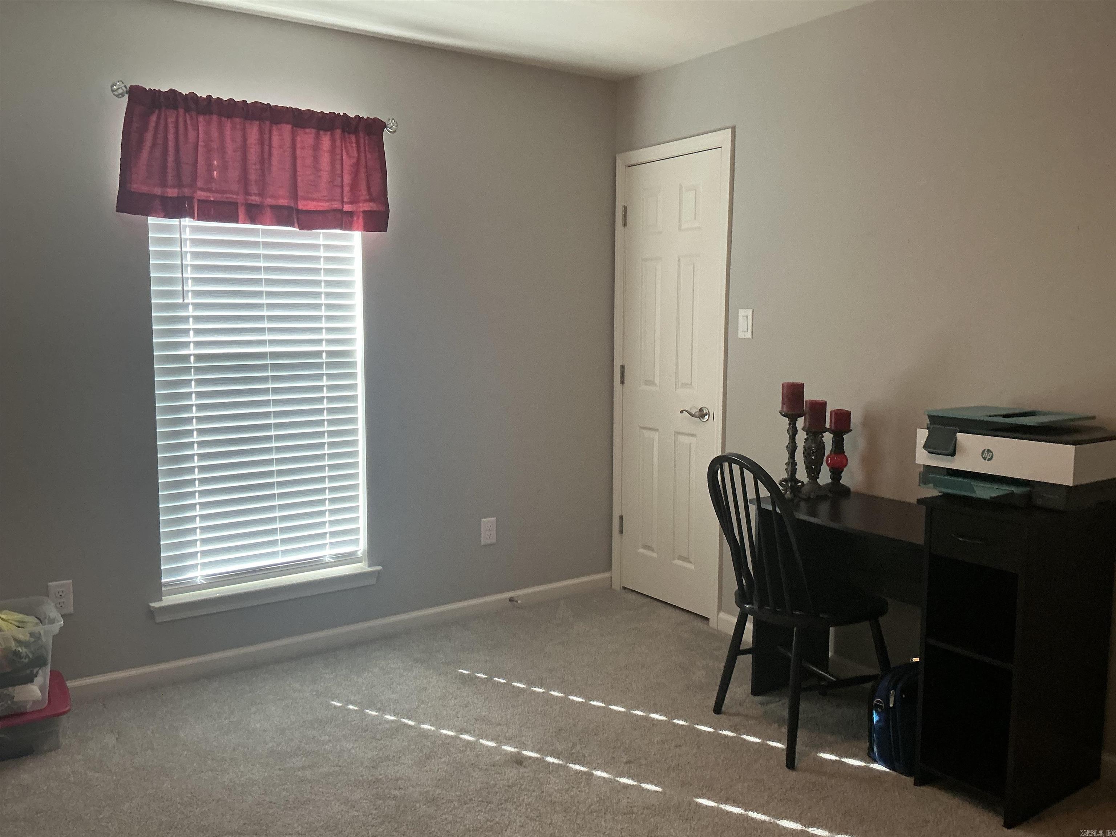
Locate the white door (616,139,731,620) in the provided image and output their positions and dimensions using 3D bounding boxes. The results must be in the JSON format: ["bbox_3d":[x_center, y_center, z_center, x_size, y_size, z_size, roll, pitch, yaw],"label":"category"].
[{"bbox_3d":[0.505,-0.153,4.109,0.050,2.050,0.660,-5,8,-35],"label":"white door"}]

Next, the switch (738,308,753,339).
[{"bbox_3d":[0.761,-0.386,3.682,0.010,0.116,0.074,-5,8,-35],"label":"switch"}]

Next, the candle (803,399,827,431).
[{"bbox_3d":[0.914,-0.012,3.201,0.079,0.100,0.079,-5,8,-35],"label":"candle"}]

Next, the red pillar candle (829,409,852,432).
[{"bbox_3d":[1.021,0.008,3.265,0.076,0.073,0.076,-5,8,-35],"label":"red pillar candle"}]

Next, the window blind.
[{"bbox_3d":[-1.148,-0.213,3.488,0.790,1.650,0.055,-5,8,-35],"label":"window blind"}]

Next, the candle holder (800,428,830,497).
[{"bbox_3d":[0.913,0.157,3.221,0.105,0.243,0.105,-5,8,-35],"label":"candle holder"}]

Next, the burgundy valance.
[{"bbox_3d":[-1.072,-0.923,3.274,0.985,0.430,0.085,-5,8,-35],"label":"burgundy valance"}]

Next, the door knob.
[{"bbox_3d":[0.593,-0.019,3.923,0.060,0.066,0.133,-5,8,-35],"label":"door knob"}]

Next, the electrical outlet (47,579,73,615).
[{"bbox_3d":[-1.714,0.621,3.115,0.072,0.116,0.009,-5,8,-35],"label":"electrical outlet"}]

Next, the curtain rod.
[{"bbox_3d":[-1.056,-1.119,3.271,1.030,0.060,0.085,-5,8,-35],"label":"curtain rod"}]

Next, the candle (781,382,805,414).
[{"bbox_3d":[0.824,-0.072,3.166,0.078,0.101,0.078,-5,8,-35],"label":"candle"}]

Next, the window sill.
[{"bbox_3d":[-1.125,0.680,3.551,0.893,0.068,0.110,-5,8,-35],"label":"window sill"}]

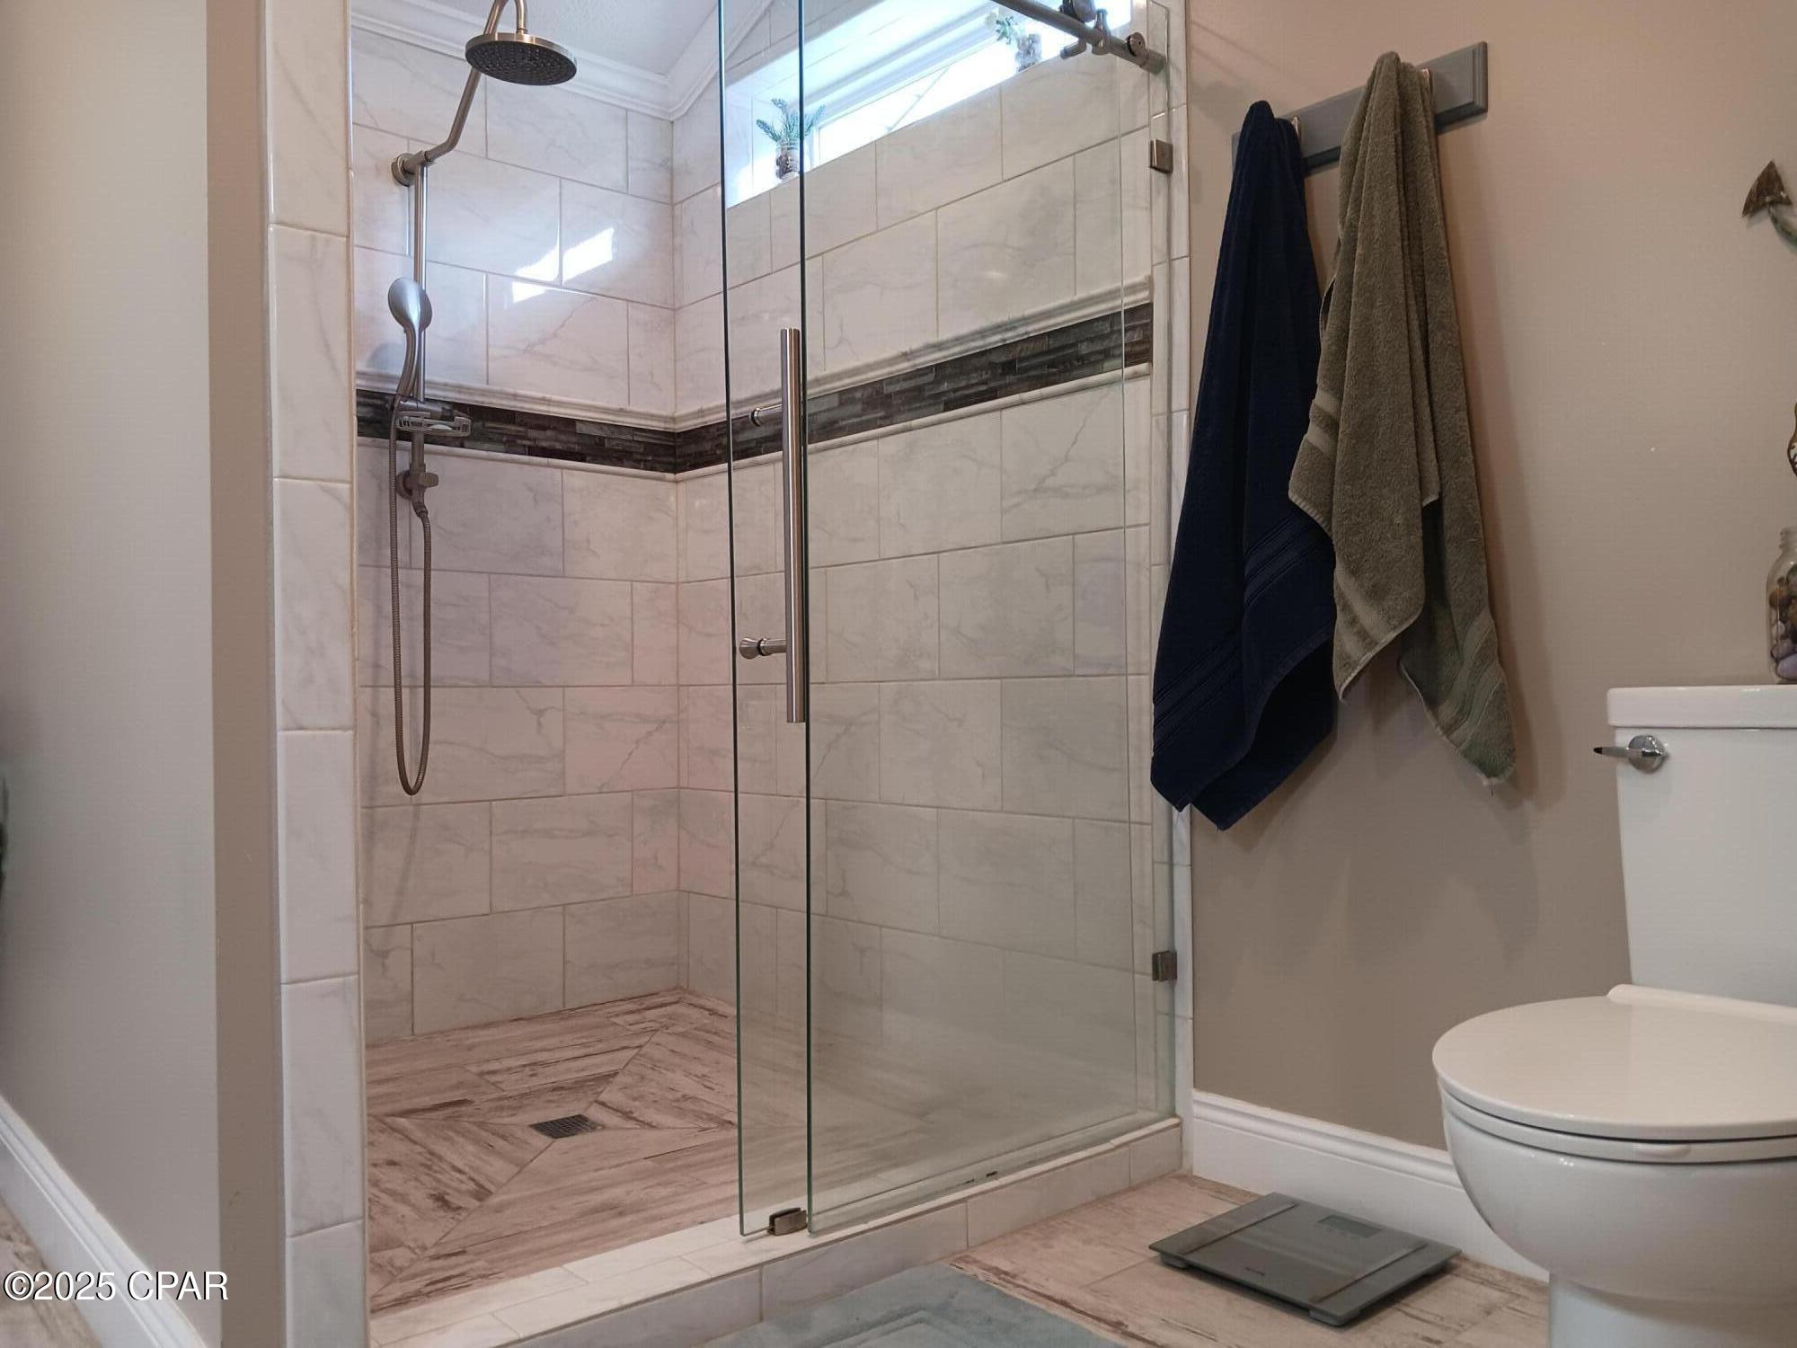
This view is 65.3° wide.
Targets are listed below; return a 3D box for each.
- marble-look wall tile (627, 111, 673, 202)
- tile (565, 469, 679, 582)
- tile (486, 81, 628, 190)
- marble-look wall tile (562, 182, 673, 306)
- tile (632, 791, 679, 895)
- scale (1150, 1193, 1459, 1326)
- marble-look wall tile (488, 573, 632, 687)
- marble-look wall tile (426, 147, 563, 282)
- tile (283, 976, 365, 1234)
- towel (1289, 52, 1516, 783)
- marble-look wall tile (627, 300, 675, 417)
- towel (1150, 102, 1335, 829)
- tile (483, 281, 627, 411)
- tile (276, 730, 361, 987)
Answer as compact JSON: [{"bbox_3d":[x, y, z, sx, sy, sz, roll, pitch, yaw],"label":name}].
[{"bbox_3d":[-0.610,-1.265,3.445,0.131,0.218,0.010,0,-1,-41],"label":"marble-look wall tile"},{"bbox_3d":[-0.668,-0.347,3.371,0.311,0.245,0.010,0,-1,-41],"label":"tile"},{"bbox_3d":[-0.794,-1.265,3.283,0.357,0.218,0.010,0,-1,-41],"label":"tile"},{"bbox_3d":[-0.675,-1.029,3.382,0.311,0.251,0.010,0,-1,-41],"label":"marble-look wall tile"},{"bbox_3d":[-0.593,0.408,3.419,0.131,0.251,0.010,0,-1,-41],"label":"tile"},{"bbox_3d":[0.566,0.807,1.946,0.309,0.023,0.301,0,-1,-42],"label":"scale"},{"bbox_3d":[-0.783,-0.097,3.264,0.357,0.251,0.010,0,-1,-41],"label":"marble-look wall tile"},{"bbox_3d":[-0.931,-1.035,3.168,0.361,0.254,0.010,0,-1,-42],"label":"marble-look wall tile"},{"bbox_3d":[-0.592,0.440,1.440,0.076,0.250,0.010,0,-1,-42],"label":"tile"},{"bbox_3d":[0.693,-0.360,1.950,0.160,1.014,0.262,0,-1,-42],"label":"towel"},{"bbox_3d":[-0.607,-0.776,3.447,0.136,0.255,0.010,0,-1,-42],"label":"marble-look wall tile"},{"bbox_3d":[0.522,-0.310,2.143,0.160,1.104,0.250,0,-1,-42],"label":"towel"},{"bbox_3d":[-0.789,-0.777,3.275,0.357,0.251,0.010,0,-1,-41],"label":"tile"},{"bbox_3d":[-0.591,0.182,1.423,0.074,0.251,0.010,0,-1,-41],"label":"tile"}]

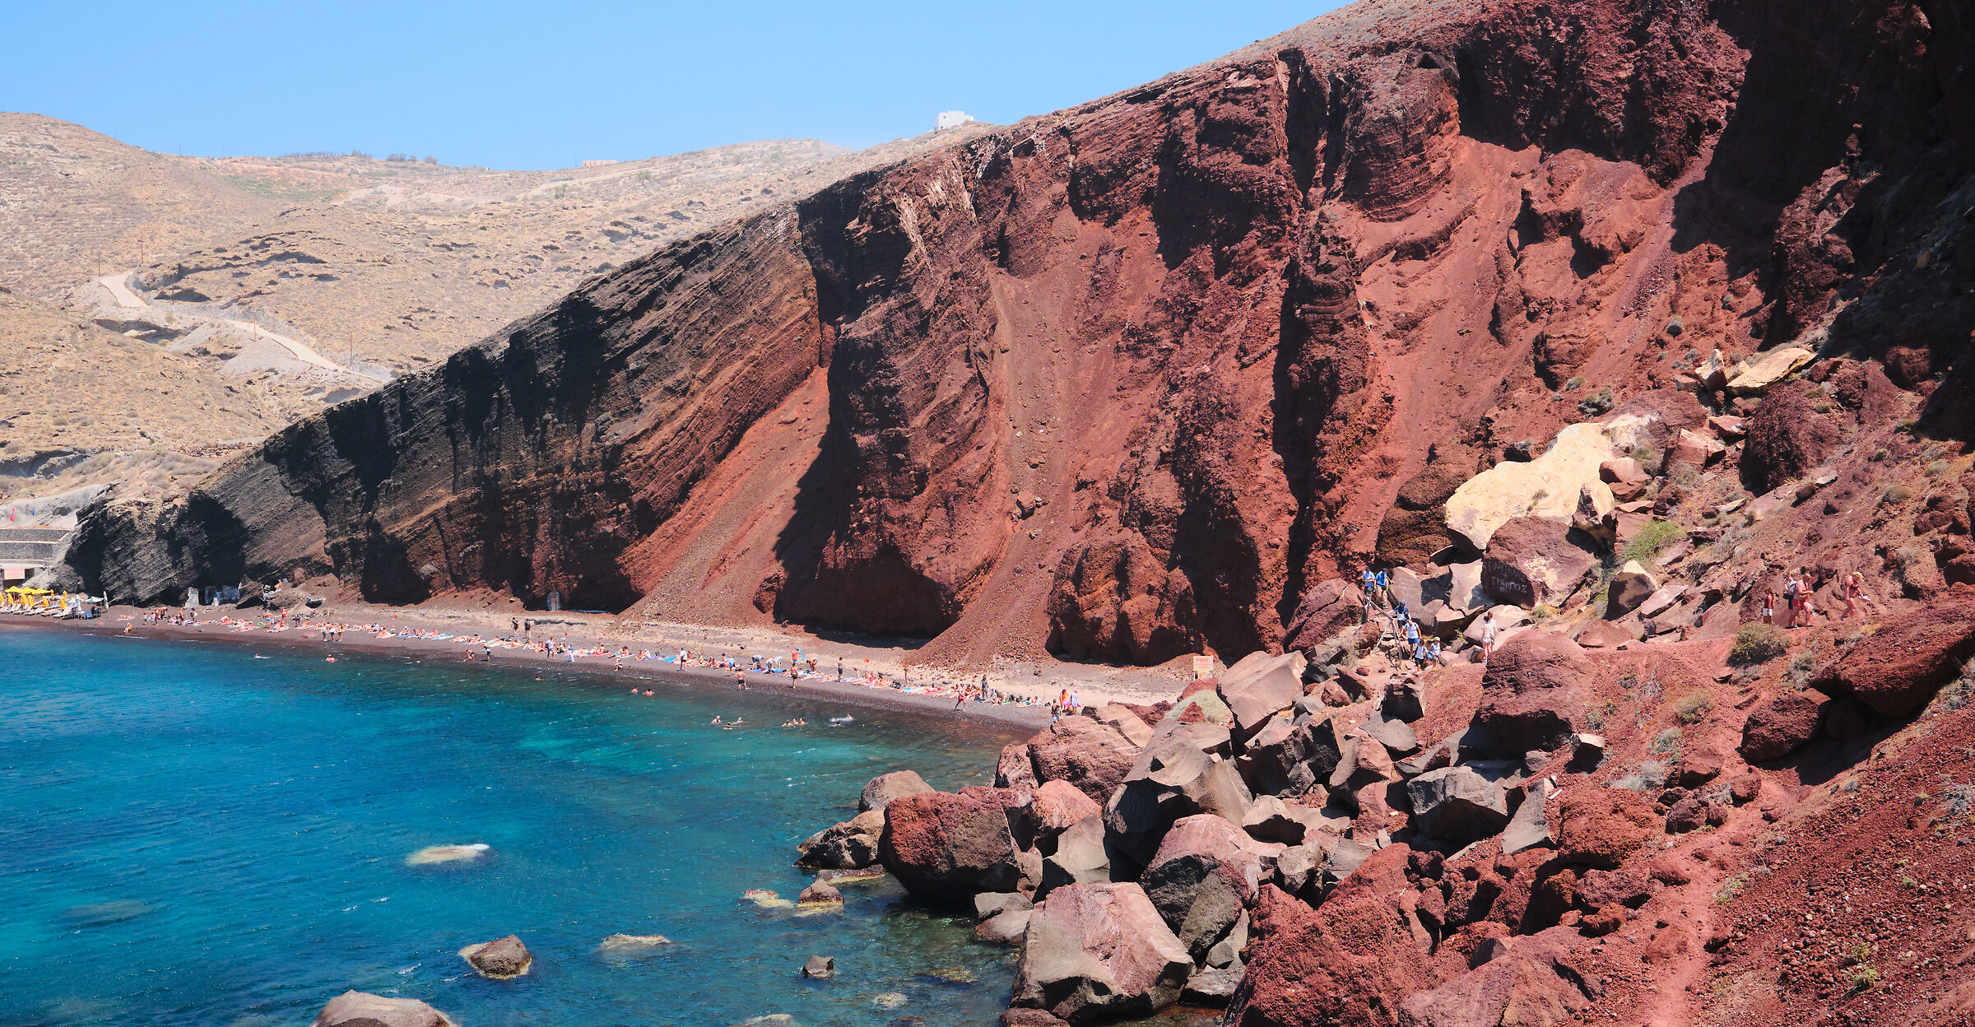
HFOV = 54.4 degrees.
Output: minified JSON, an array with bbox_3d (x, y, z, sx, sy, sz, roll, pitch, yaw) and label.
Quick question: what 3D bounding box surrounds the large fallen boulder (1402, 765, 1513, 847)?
[{"bbox_3d":[12.501,7.749,51.000,2.850,2.050,2.300,0,0,14],"label":"large fallen boulder"}]

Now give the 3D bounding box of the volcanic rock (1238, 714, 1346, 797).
[{"bbox_3d":[11.686,9.399,74.000,4.100,3.000,3.400,0,1,9],"label":"volcanic rock"}]

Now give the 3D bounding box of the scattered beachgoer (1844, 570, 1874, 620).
[{"bbox_3d":[26.017,2.473,57.500,0.850,1.470,0.500,0,1,16],"label":"scattered beachgoer"}]

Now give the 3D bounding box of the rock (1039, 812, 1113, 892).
[{"bbox_3d":[2.635,10.057,57.000,2.100,2.300,2.100,0,-1,3],"label":"rock"}]

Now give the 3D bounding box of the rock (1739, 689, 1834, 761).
[{"bbox_3d":[19.760,5.250,47.500,2.200,1.650,2.000,0,-1,23],"label":"rock"}]

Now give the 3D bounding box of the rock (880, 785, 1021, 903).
[{"bbox_3d":[-1.128,10.494,61.000,4.400,3.400,4.000,0,-1,-1],"label":"rock"}]

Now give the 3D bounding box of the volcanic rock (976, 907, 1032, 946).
[{"bbox_3d":[0.525,12.215,56.800,1.700,1.100,1.400,0,0,1],"label":"volcanic rock"}]

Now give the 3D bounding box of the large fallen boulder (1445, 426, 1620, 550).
[{"bbox_3d":[21.622,-1.069,76.000,7.000,4.870,5.000,0,0,16],"label":"large fallen boulder"}]

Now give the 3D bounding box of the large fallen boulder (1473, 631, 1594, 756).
[{"bbox_3d":[16.762,5.526,59.000,3.620,3.690,3.500,0,0,16],"label":"large fallen boulder"}]

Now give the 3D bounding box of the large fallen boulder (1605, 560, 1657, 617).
[{"bbox_3d":[22.654,2.659,67.500,1.800,1.900,1.800,0,-1,19],"label":"large fallen boulder"}]

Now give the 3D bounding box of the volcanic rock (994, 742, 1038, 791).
[{"bbox_3d":[1.400,11.275,85.000,2.300,2.500,2.300,0,1,1],"label":"volcanic rock"}]

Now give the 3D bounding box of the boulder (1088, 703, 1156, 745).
[{"bbox_3d":[6.543,10.281,92.000,3.480,2.270,2.800,0,0,4],"label":"boulder"}]

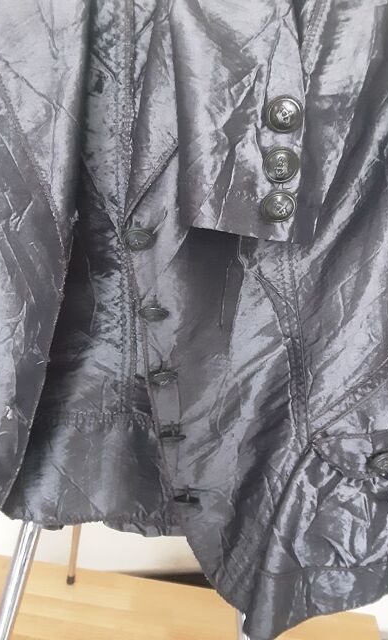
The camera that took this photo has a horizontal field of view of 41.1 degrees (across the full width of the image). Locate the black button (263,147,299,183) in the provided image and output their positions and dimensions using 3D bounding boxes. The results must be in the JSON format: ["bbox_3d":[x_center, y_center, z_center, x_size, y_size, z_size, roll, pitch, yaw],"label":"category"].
[{"bbox_3d":[0.054,-0.096,0.321,0.022,0.022,0.008,3,25,8],"label":"black button"}]

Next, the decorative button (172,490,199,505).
[{"bbox_3d":[-0.007,0.149,0.437,0.022,0.008,0.022,0,-4,0],"label":"decorative button"}]

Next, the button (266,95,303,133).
[{"bbox_3d":[0.054,-0.124,0.312,0.022,0.022,0.008,3,27,7],"label":"button"}]

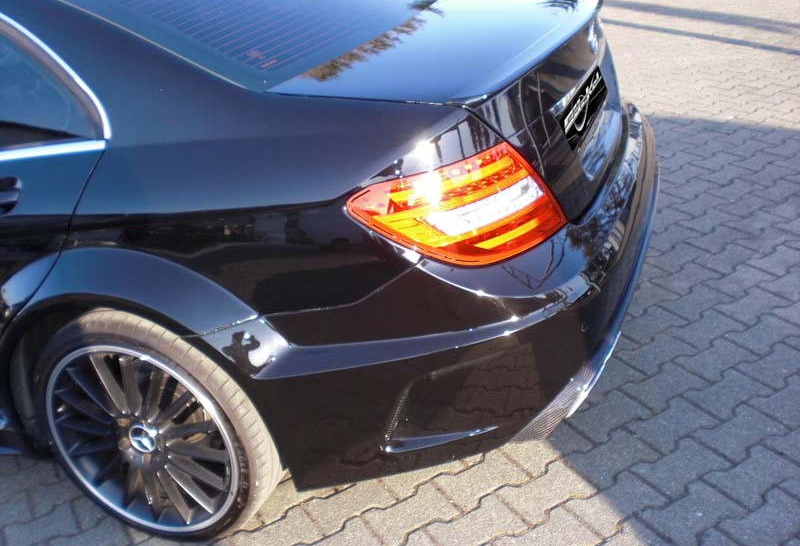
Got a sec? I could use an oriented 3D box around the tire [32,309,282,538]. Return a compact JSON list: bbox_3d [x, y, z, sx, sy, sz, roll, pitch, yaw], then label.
[{"bbox_3d":[-0.571,0.345,2.144,0.638,0.638,0.255,4,27,20],"label":"tire"}]

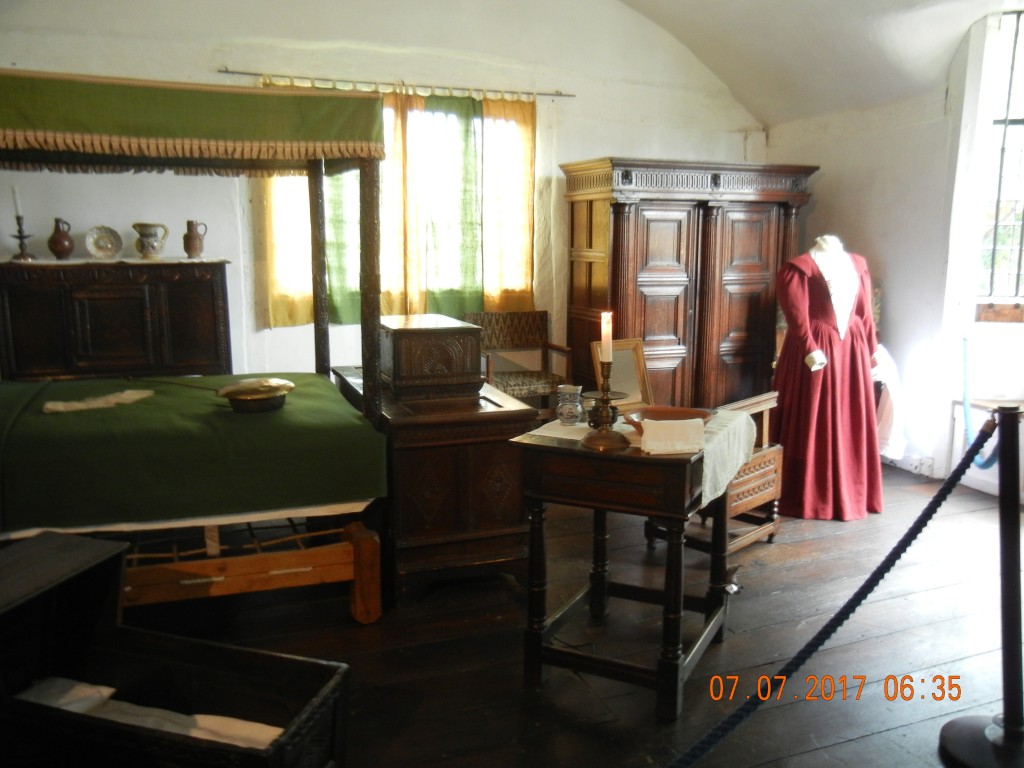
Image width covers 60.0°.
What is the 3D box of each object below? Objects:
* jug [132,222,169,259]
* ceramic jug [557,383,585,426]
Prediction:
[{"bbox_3d":[-2.113,-0.835,5.180,0.195,0.205,0.165,-3,10,-20],"label":"jug"},{"bbox_3d":[0.196,0.067,2.970,0.090,0.128,0.090,0,9,0],"label":"ceramic jug"}]

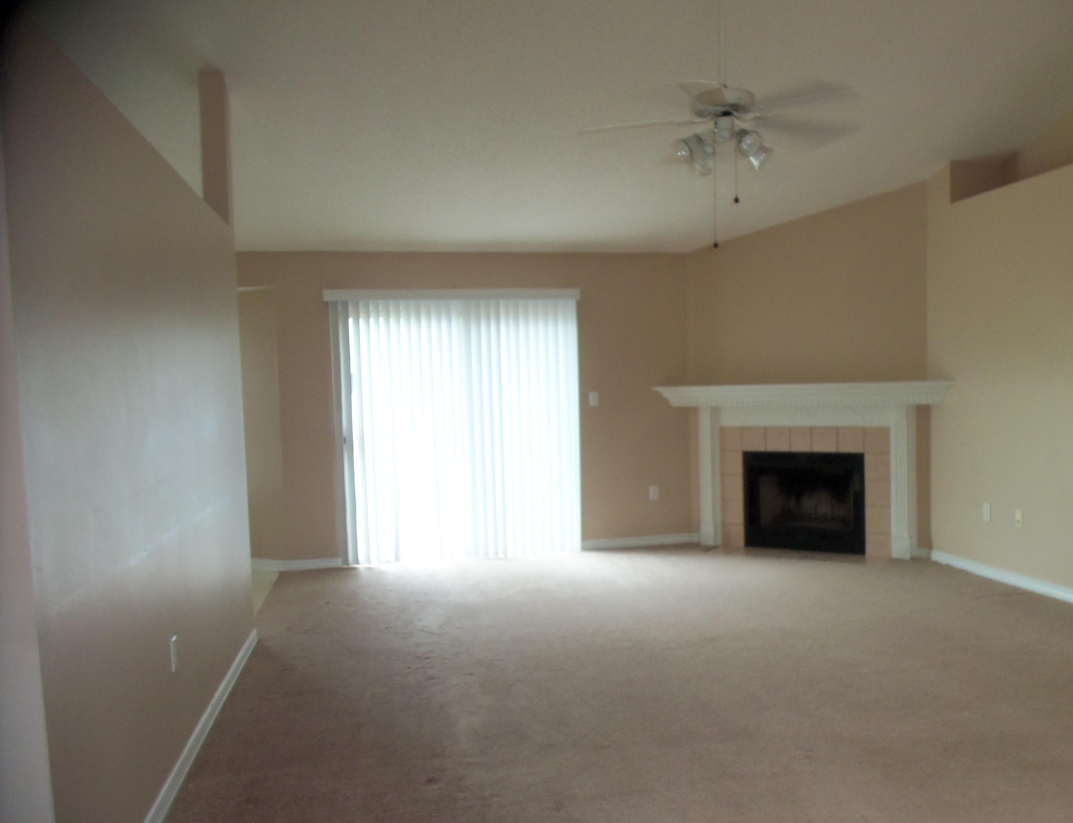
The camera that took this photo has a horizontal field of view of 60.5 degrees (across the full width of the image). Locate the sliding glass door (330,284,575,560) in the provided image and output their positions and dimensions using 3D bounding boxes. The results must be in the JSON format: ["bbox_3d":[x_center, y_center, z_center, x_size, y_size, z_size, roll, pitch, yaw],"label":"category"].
[{"bbox_3d":[-0.609,0.099,7.188,1.900,2.080,0.120,-2,1,-9],"label":"sliding glass door"}]

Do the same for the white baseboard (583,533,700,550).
[{"bbox_3d":[0.845,1.061,7.475,0.970,0.078,0.022,-2,1,-9],"label":"white baseboard"}]

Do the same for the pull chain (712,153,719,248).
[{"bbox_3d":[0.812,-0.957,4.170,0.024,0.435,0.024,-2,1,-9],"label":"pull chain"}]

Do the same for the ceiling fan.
[{"bbox_3d":[0.849,-1.475,4.194,1.300,0.860,1.300,-2,1,-9],"label":"ceiling fan"}]

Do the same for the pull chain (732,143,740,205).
[{"bbox_3d":[0.910,-1.086,4.190,0.024,0.285,0.024,-2,1,-9],"label":"pull chain"}]

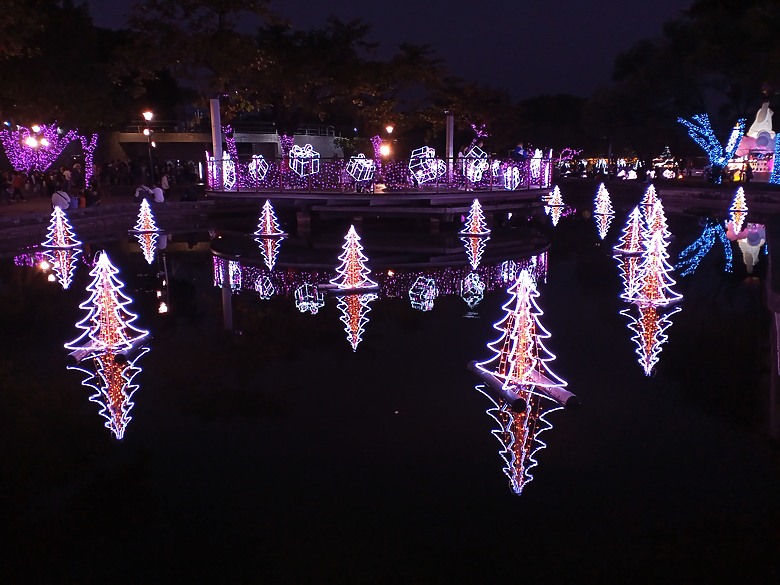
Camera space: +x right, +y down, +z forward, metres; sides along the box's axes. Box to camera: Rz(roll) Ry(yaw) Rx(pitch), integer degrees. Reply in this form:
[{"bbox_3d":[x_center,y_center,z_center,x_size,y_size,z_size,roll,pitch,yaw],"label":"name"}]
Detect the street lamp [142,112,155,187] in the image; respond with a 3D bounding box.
[{"bbox_3d":[-11.254,-6.364,29.290,0.545,4.004,0.508,-5,12,-20],"label":"street lamp"}]

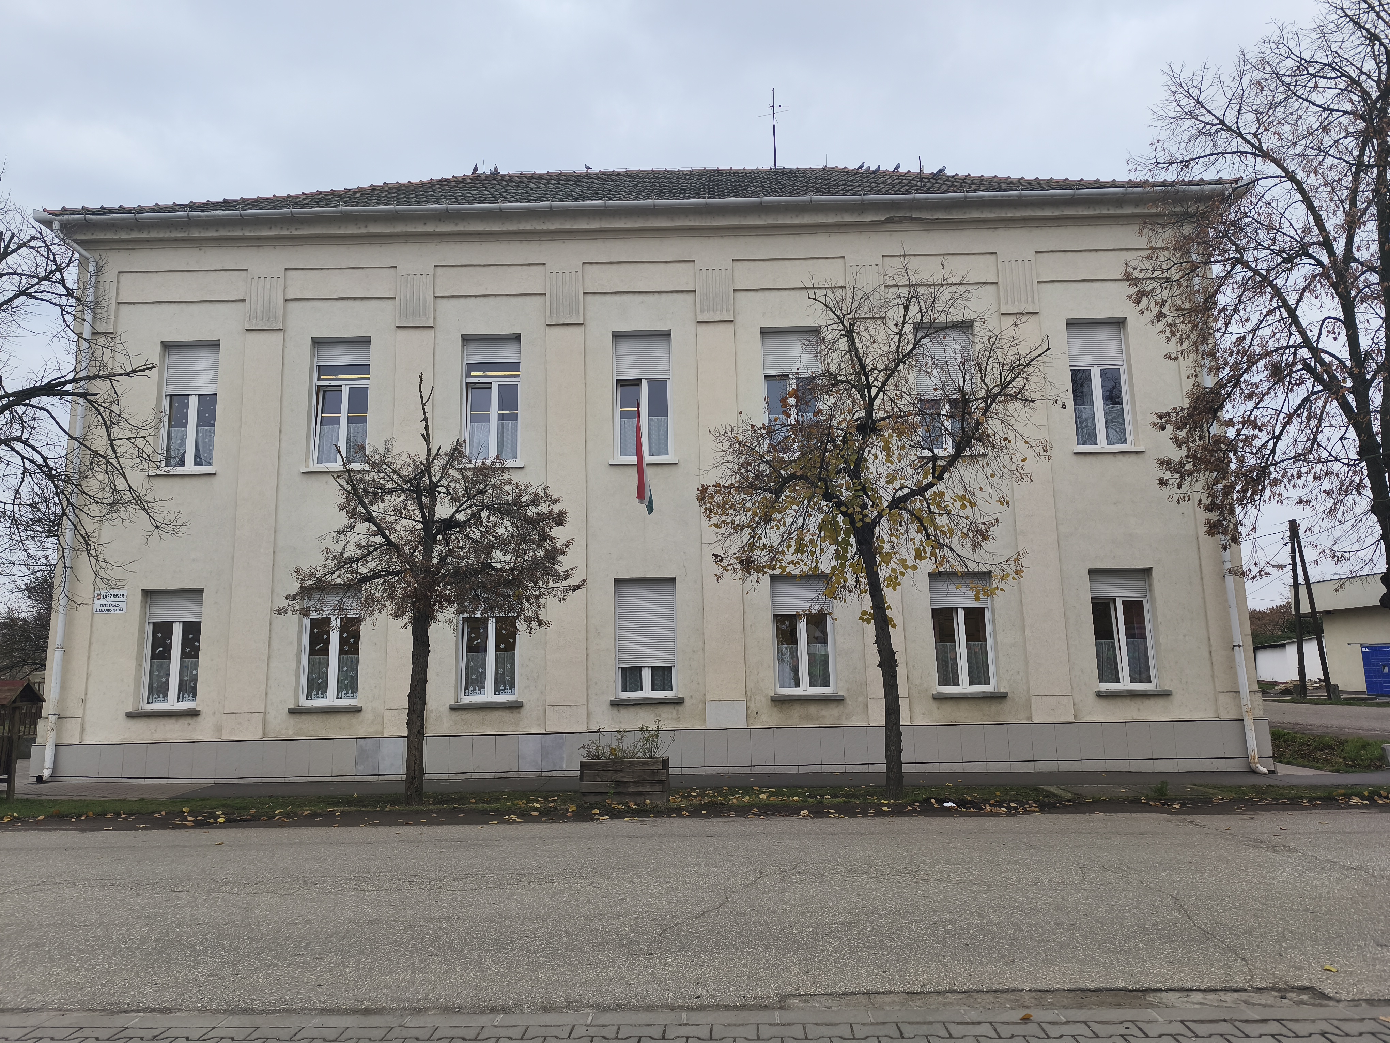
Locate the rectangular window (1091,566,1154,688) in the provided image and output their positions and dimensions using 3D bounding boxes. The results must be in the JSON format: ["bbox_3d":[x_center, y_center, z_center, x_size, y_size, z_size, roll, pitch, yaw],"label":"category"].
[{"bbox_3d":[6.944,1.716,14.979,0.980,1.888,0.140,-1,-9,0],"label":"rectangular window"}]

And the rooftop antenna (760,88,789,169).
[{"bbox_3d":[2.035,-10.010,23.500,0.796,2.264,0.700,-1,-10,0],"label":"rooftop antenna"}]

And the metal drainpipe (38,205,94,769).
[{"bbox_3d":[-10.870,-0.507,15.627,0.550,9.570,0.570,-1,-10,0],"label":"metal drainpipe"}]

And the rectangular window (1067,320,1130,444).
[{"bbox_3d":[6.863,-2.313,15.608,0.980,2.184,0.140,-1,-9,0],"label":"rectangular window"}]

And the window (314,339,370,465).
[{"bbox_3d":[-6.009,-2.041,15.652,0.980,2.183,0.140,-1,-9,0],"label":"window"}]

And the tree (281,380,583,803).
[{"bbox_3d":[-3.451,0.839,12.341,3.912,5.575,3.700,-1,-9,0],"label":"tree"}]

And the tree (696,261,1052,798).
[{"bbox_3d":[2.405,-0.052,12.441,4.710,7.206,4.200,-1,-9,0],"label":"tree"}]

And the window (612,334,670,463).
[{"bbox_3d":[-0.912,-2.201,16.297,1.042,2.360,0.160,-1,-10,0],"label":"window"}]

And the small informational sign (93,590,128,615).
[{"bbox_3d":[-9.864,1.362,15.573,0.538,0.374,0.030,-1,-10,0],"label":"small informational sign"}]

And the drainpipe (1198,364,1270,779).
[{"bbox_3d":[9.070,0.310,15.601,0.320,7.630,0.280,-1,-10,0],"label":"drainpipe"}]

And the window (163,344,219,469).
[{"bbox_3d":[-8.582,-1.959,15.656,0.980,2.165,0.140,-1,-9,0],"label":"window"}]

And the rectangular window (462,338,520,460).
[{"bbox_3d":[-3.574,-2.134,16.288,1.045,2.351,0.160,-1,-10,0],"label":"rectangular window"}]

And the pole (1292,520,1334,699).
[{"bbox_3d":[26.984,3.826,40.916,1.476,7.864,0.800,-1,-10,0],"label":"pole"}]

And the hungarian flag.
[{"bbox_3d":[-0.799,-1.031,14.741,0.270,1.856,0.600,-1,-9,0],"label":"hungarian flag"}]

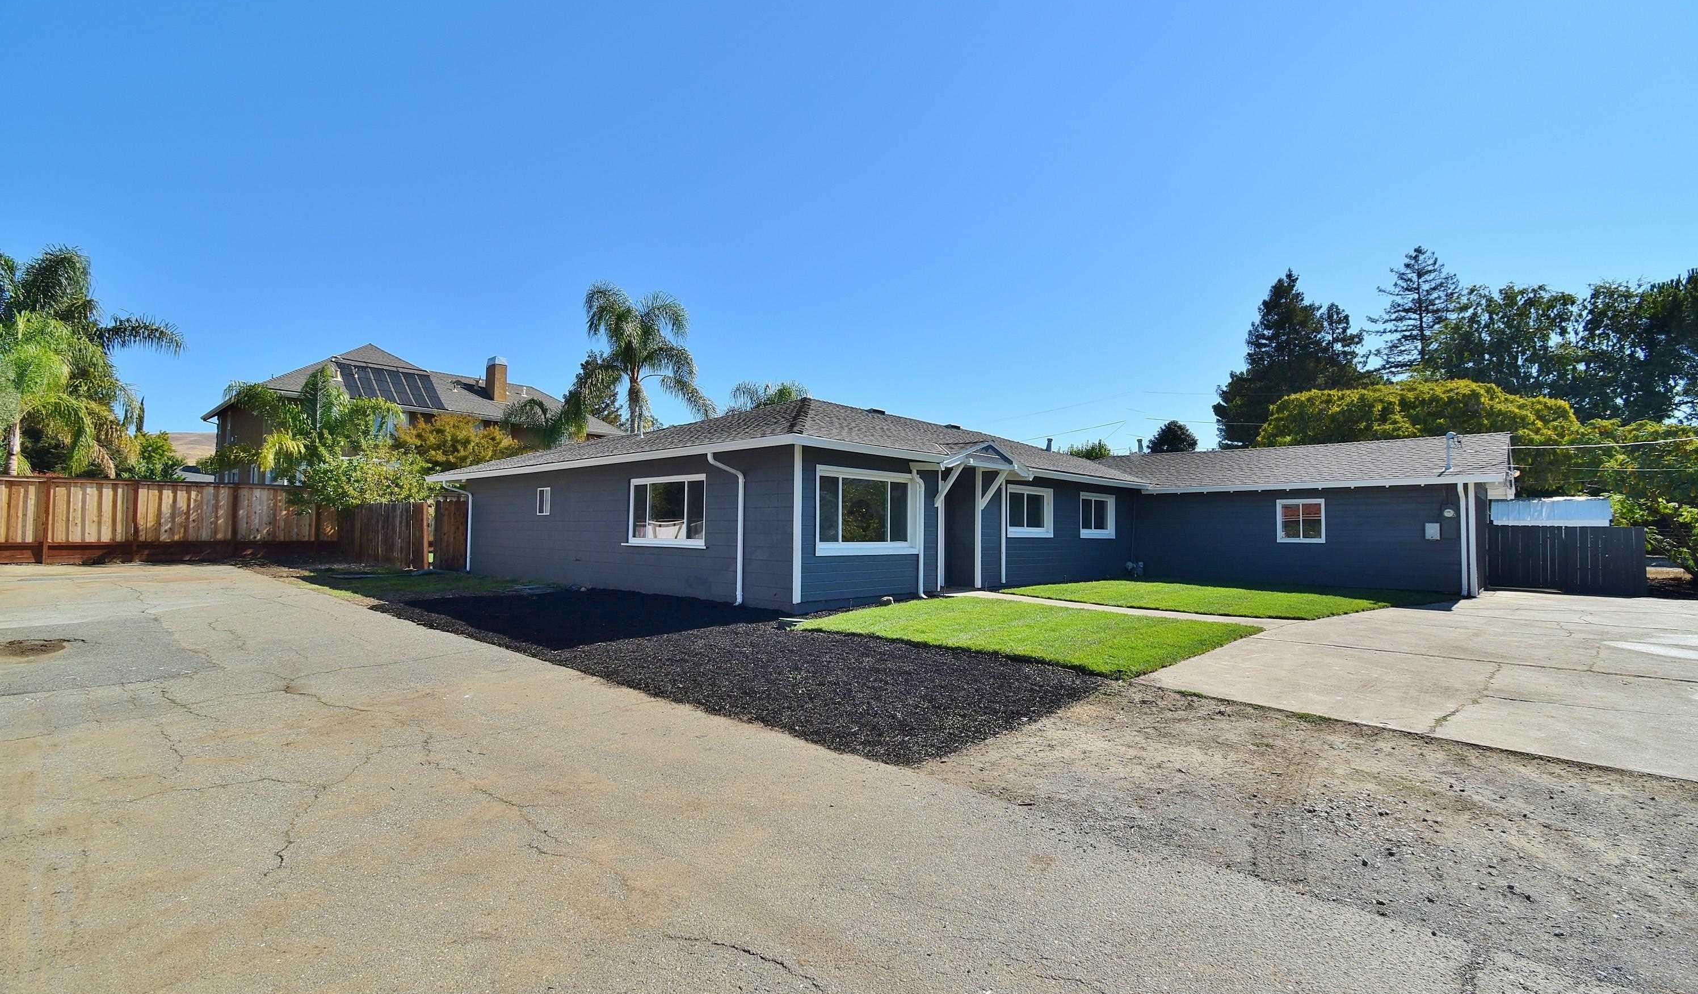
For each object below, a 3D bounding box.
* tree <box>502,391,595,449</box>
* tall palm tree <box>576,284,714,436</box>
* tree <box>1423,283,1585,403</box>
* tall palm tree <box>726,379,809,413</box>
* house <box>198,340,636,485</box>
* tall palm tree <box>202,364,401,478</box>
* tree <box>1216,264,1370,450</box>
[{"bbox_3d":[-13.212,-1.242,31.066,4.400,6.749,4.400,0,-2,0],"label":"tree"},{"bbox_3d":[-8.017,-3.014,27.128,5.500,10.204,5.500,0,-2,0],"label":"tall palm tree"},{"bbox_3d":[37.981,-4.801,41.203,7.000,15.202,7.000,0,-2,0],"label":"tree"},{"bbox_3d":[-3.678,-1.532,33.078,4.900,7.877,4.900,0,-2,0],"label":"tall palm tree"},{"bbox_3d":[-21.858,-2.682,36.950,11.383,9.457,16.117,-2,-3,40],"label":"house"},{"bbox_3d":[-19.467,-1.434,25.569,5.600,6.732,5.600,0,-2,0],"label":"tall palm tree"},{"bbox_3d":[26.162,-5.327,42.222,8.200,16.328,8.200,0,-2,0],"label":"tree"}]

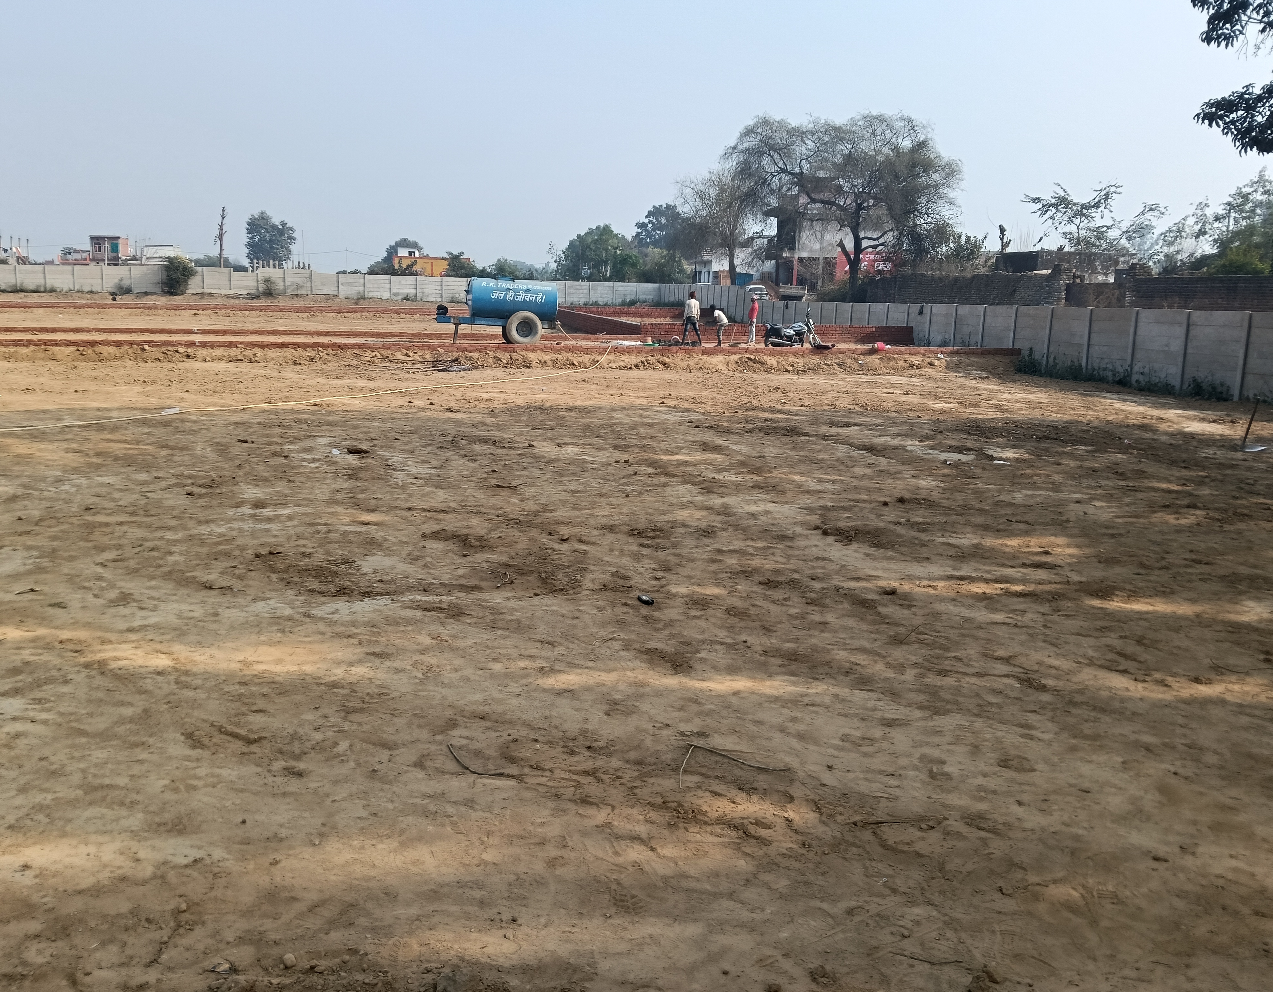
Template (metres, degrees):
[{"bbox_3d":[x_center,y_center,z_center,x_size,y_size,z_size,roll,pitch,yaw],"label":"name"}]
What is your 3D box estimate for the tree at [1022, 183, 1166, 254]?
[{"bbox_3d":[19.441,-9.952,44.655,6.000,6.930,5.200,6,12,22],"label":"tree"}]

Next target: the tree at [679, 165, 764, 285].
[{"bbox_3d":[5.905,-18.472,72.000,5.977,8.892,5.678,2,11,0],"label":"tree"}]

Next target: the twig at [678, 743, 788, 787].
[{"bbox_3d":[0.343,0.918,3.568,0.385,0.060,0.310,2,11,0],"label":"twig"}]

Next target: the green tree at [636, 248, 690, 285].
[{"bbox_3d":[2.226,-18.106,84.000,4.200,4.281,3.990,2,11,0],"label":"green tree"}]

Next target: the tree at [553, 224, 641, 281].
[{"bbox_3d":[-3.300,-20.024,88.000,7.393,6.211,7.023,2,11,0],"label":"tree"}]

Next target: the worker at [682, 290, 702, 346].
[{"bbox_3d":[1.643,-5.296,30.700,0.580,1.620,0.420,3,11,6],"label":"worker"}]

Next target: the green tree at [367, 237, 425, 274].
[{"bbox_3d":[-23.302,-22.454,100.000,5.501,5.293,5.226,2,11,0],"label":"green tree"}]

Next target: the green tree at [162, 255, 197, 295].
[{"bbox_3d":[-31.561,-15.267,71.252,2.500,2.670,2.400,-3,12,-23],"label":"green tree"}]

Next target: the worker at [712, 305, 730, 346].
[{"bbox_3d":[2.486,-5.049,30.500,0.580,1.200,0.480,3,11,5],"label":"worker"}]

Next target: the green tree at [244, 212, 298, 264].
[{"bbox_3d":[-37.456,-24.556,105.882,5.200,9.330,5.000,-2,12,-19],"label":"green tree"}]

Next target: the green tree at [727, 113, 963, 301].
[{"bbox_3d":[10.951,-14.754,56.093,12.300,11.570,11.200,4,11,10],"label":"green tree"}]

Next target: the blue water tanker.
[{"bbox_3d":[-3.901,-5.212,28.900,3.250,1.880,1.650,-1,11,-12],"label":"blue water tanker"}]

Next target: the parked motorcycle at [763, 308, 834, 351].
[{"bbox_3d":[4.645,-4.887,29.900,1.970,1.130,0.720,3,11,5],"label":"parked motorcycle"}]

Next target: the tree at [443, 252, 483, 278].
[{"bbox_3d":[-14.071,-18.274,84.000,3.192,3.293,3.033,2,11,0],"label":"tree"}]

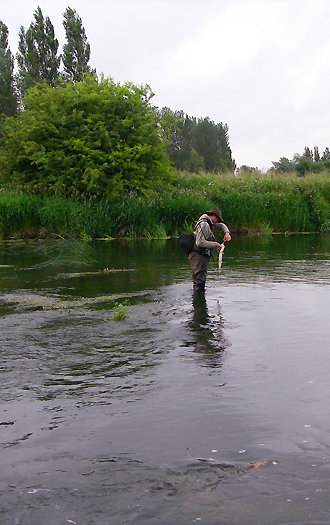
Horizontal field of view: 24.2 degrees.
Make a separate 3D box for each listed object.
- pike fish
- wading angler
[{"bbox_3d":[0.798,-0.080,10.800,0.060,0.400,0.070,8,6,-17],"label":"pike fish"},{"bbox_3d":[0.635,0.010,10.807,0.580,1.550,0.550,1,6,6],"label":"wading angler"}]

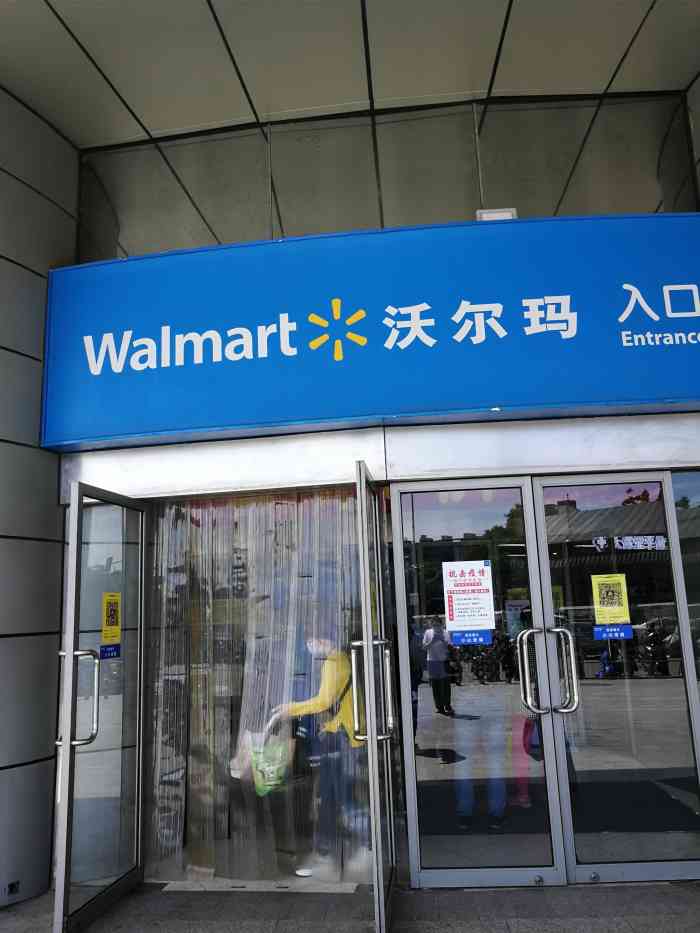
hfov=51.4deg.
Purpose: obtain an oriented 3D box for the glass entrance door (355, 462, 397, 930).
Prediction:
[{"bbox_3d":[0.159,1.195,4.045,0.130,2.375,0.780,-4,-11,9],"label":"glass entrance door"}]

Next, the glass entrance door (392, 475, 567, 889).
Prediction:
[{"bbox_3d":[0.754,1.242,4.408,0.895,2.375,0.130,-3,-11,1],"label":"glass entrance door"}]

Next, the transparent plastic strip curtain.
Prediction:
[{"bbox_3d":[-0.546,1.342,4.654,1.550,2.370,0.100,-4,-11,7],"label":"transparent plastic strip curtain"}]

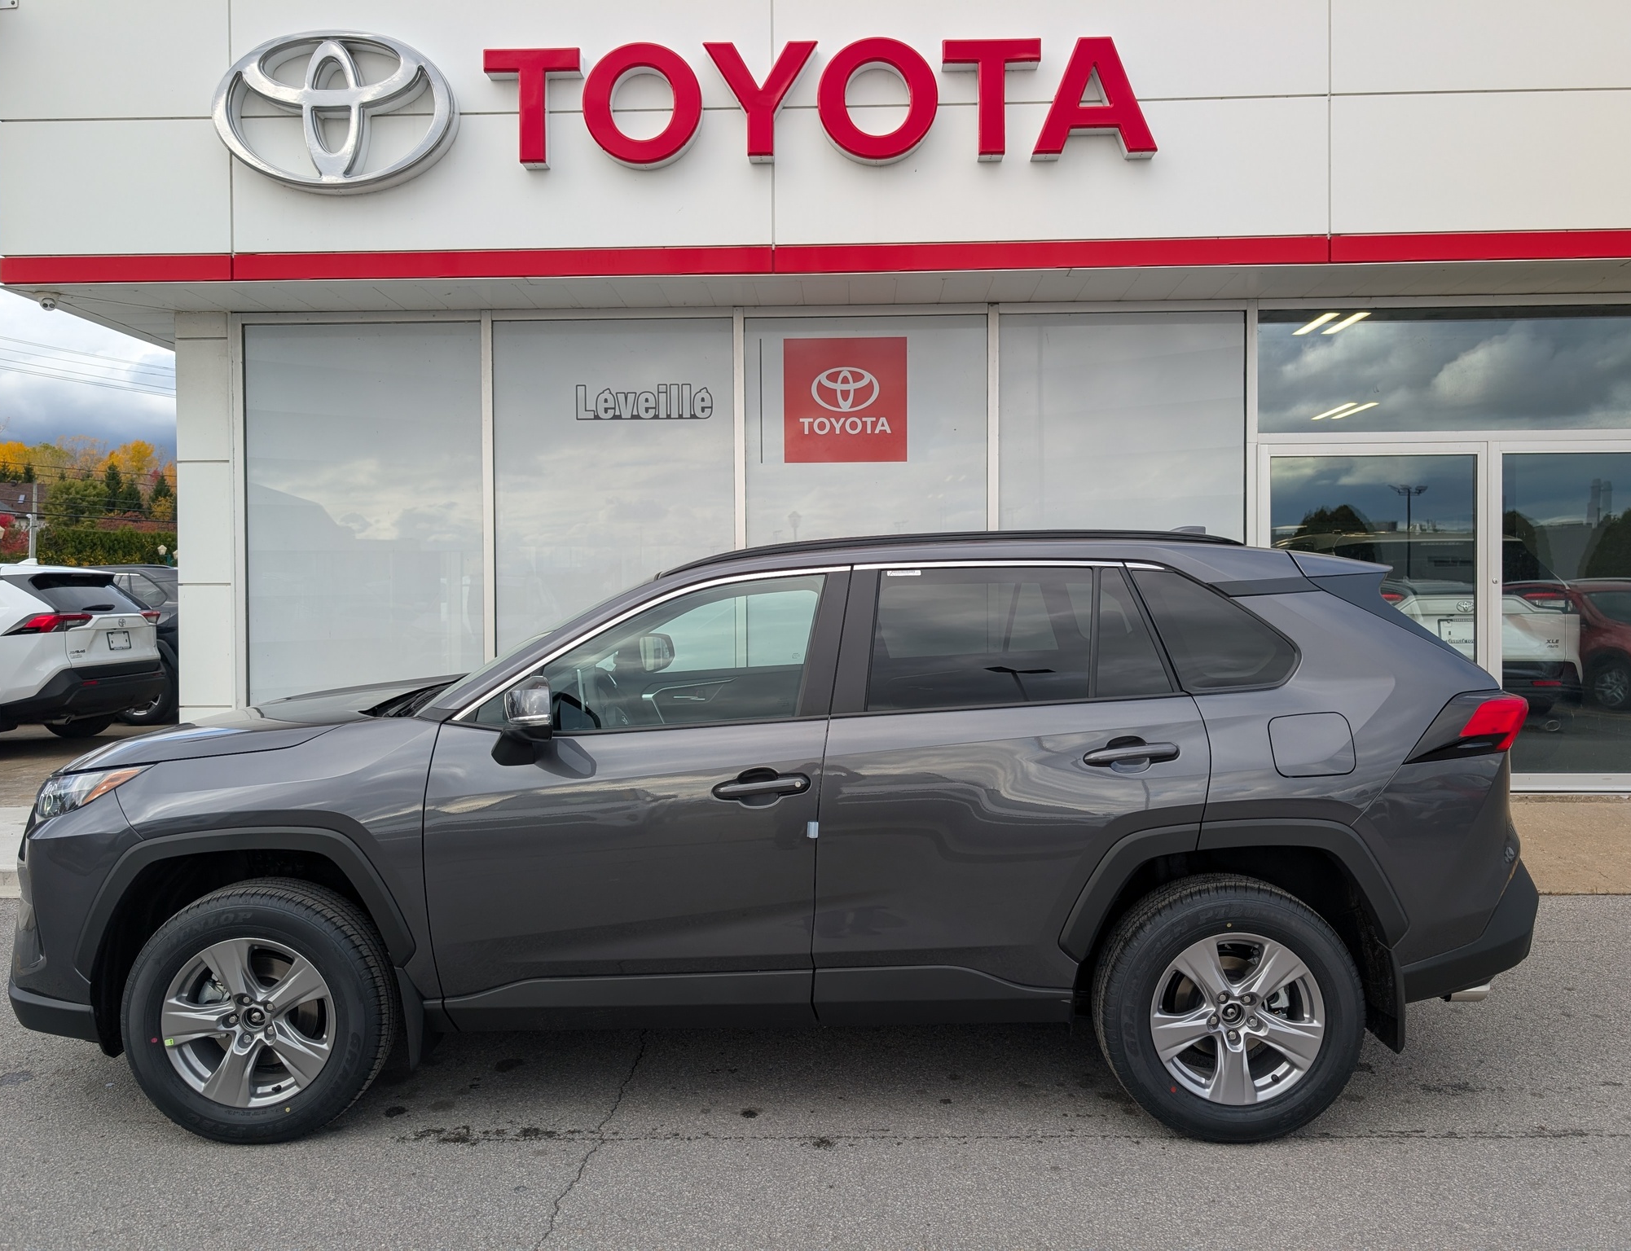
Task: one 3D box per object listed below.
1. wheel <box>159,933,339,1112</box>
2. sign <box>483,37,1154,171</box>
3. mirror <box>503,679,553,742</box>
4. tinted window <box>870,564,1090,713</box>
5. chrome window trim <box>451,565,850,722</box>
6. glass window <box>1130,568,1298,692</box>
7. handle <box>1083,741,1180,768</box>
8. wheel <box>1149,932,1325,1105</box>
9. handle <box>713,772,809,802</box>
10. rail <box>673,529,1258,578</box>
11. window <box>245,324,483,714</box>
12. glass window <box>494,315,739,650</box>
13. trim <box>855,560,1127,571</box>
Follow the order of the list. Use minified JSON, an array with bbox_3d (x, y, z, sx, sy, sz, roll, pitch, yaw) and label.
[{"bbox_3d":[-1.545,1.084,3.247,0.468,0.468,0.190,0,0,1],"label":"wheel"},{"bbox_3d":[0.019,-3.439,7.642,4.405,0.800,0.140,0,0,2],"label":"sign"},{"bbox_3d":[-0.733,0.218,3.030,0.135,0.175,0.220,0,2,1],"label":"mirror"},{"bbox_3d":[0.464,0.031,3.201,0.650,0.420,0.060,0,-19,1],"label":"tinted window"},{"bbox_3d":[-0.459,0.048,3.296,1.115,0.432,0.150,0,0,1],"label":"chrome window trim"},{"bbox_3d":[1.114,0.016,3.203,0.460,0.370,0.070,0,-19,1],"label":"glass window"},{"bbox_3d":[0.852,0.347,3.142,0.261,0.072,0.055,0,0,1],"label":"handle"},{"bbox_3d":[1.142,1.056,3.215,0.470,0.470,0.200,0,2,1],"label":"wheel"},{"bbox_3d":[-0.144,0.435,3.151,0.264,0.077,0.055,0,0,1],"label":"handle"},{"bbox_3d":[0.398,-0.216,3.449,1.736,0.137,0.075,0,0,1],"label":"rail"},{"bbox_3d":[-2.782,-0.466,7.134,1.481,2.801,0.060,0,0,2],"label":"window"},{"bbox_3d":[-1.237,-0.477,7.088,1.498,2.801,0.060,0,0,2],"label":"glass window"},{"bbox_3d":[0.509,-0.174,3.355,0.788,0.026,0.027,0,0,1],"label":"trim"}]

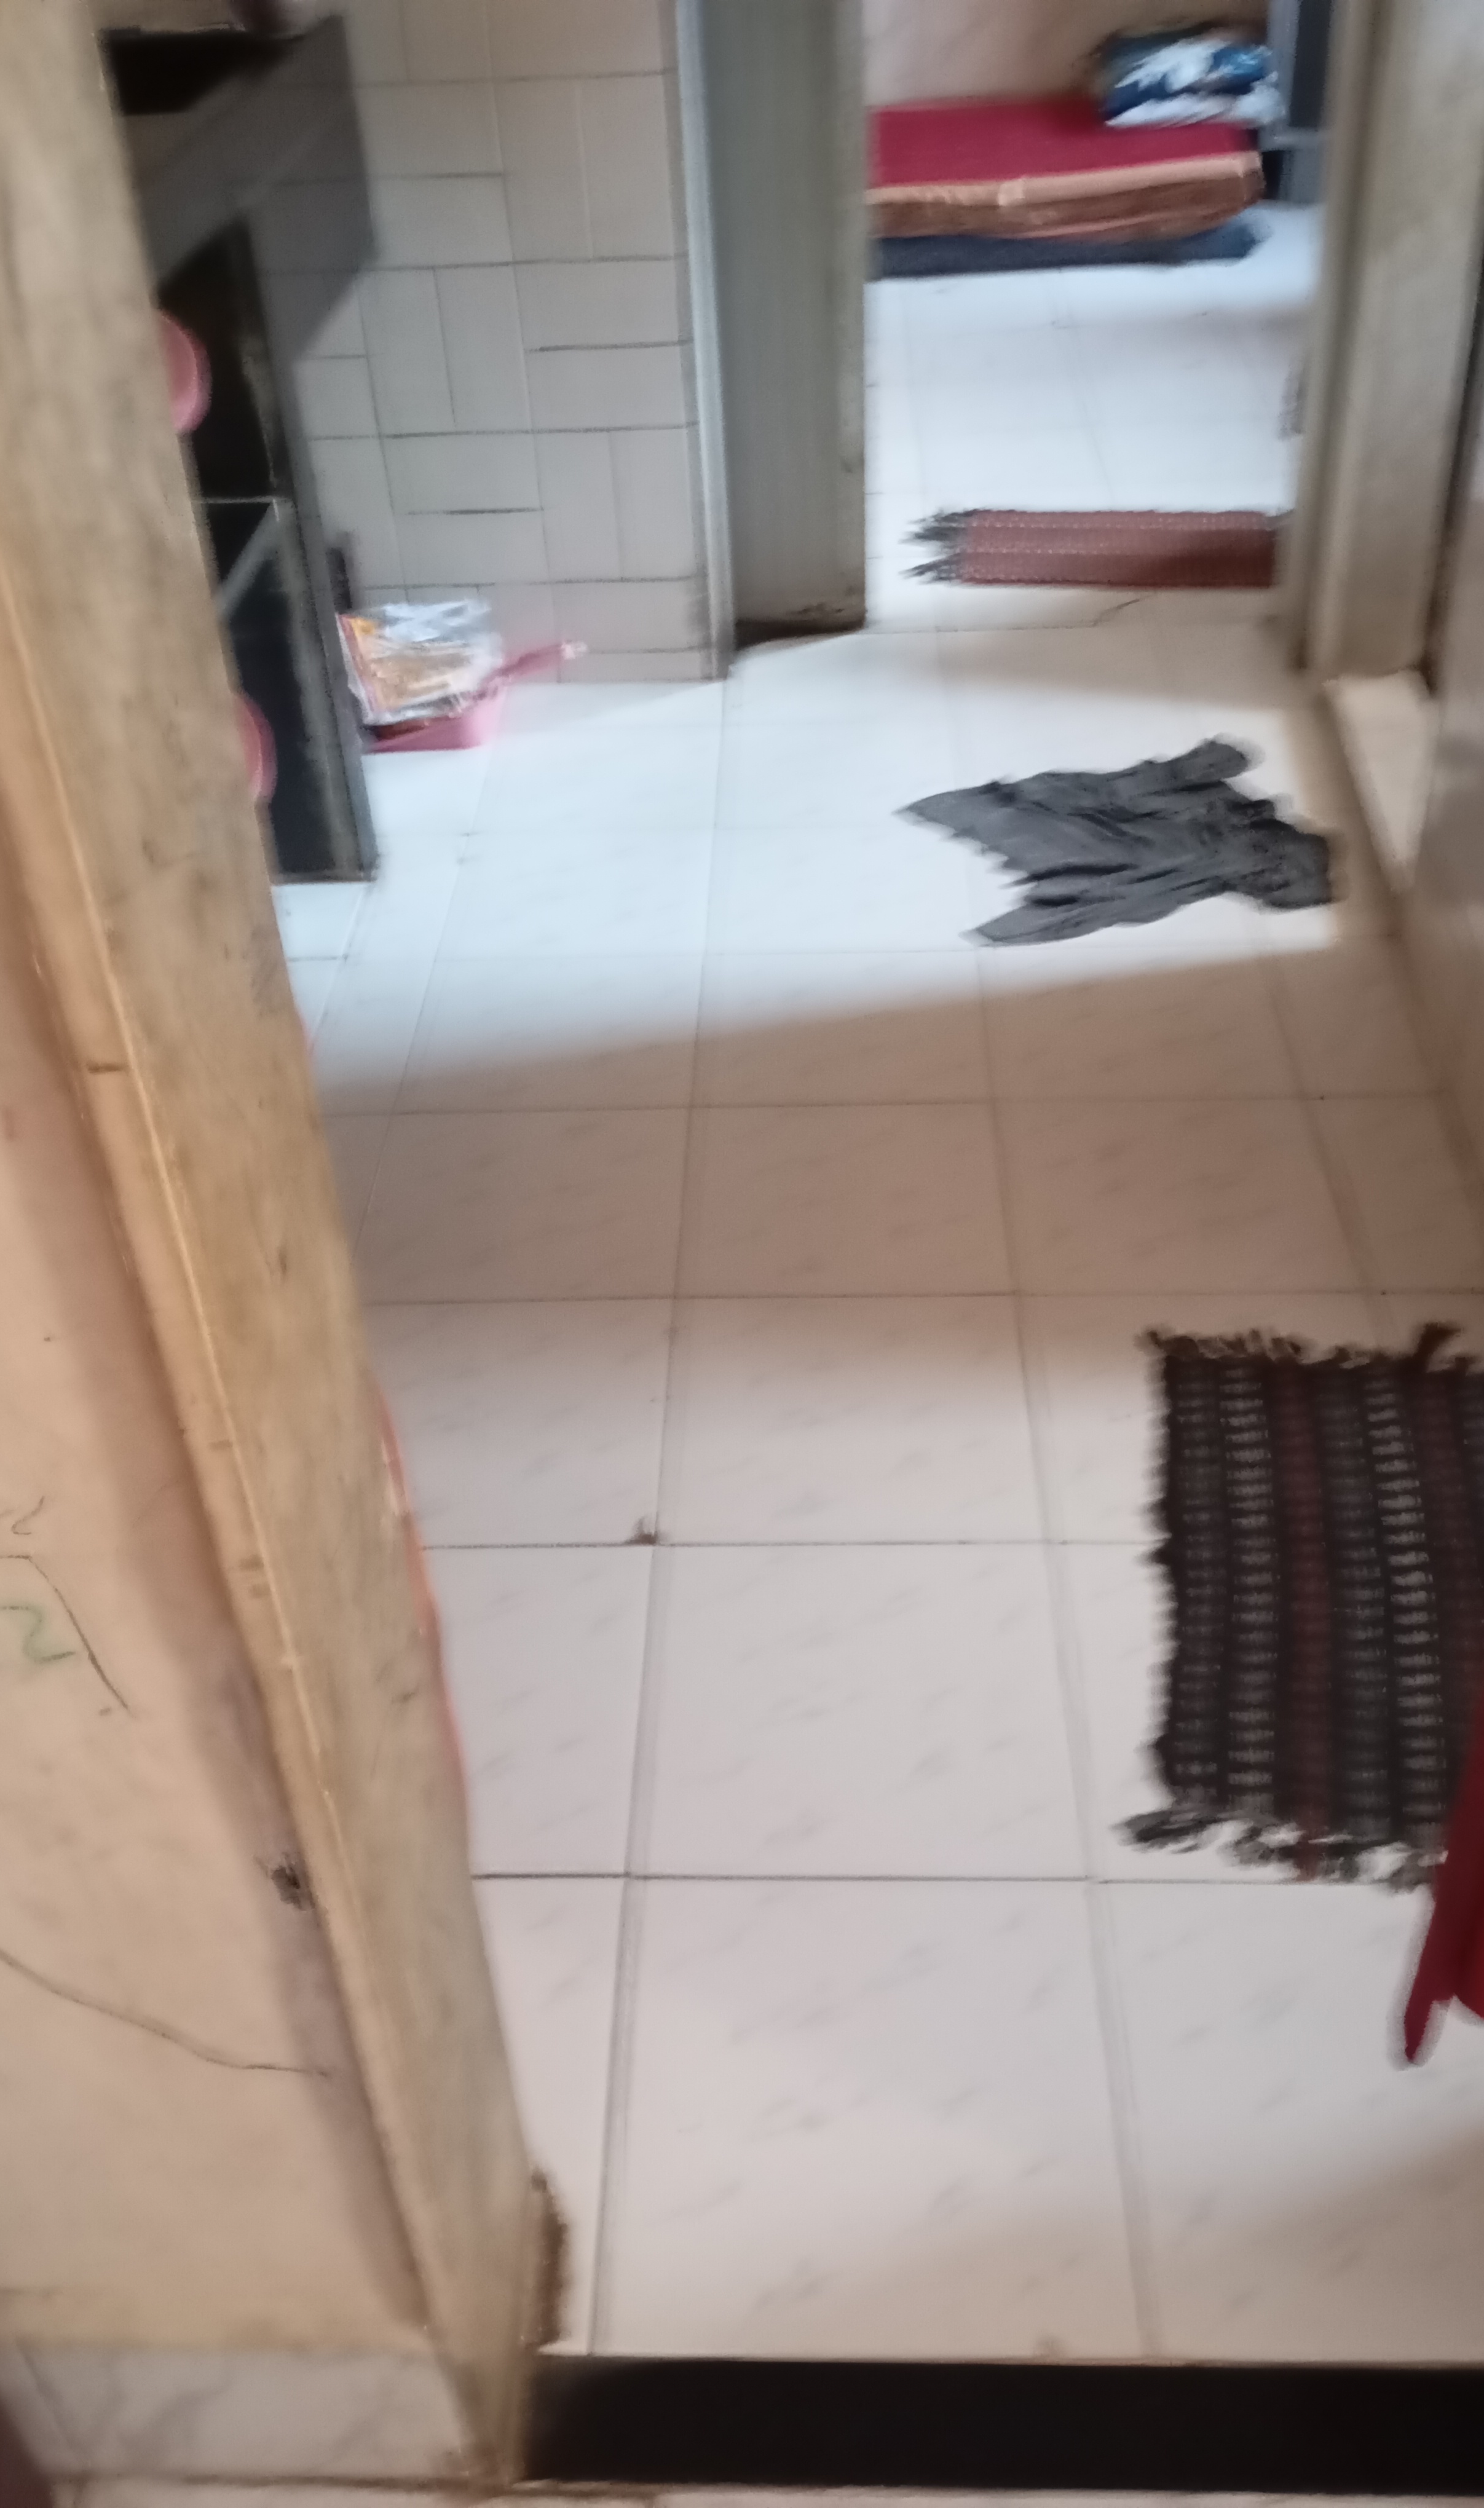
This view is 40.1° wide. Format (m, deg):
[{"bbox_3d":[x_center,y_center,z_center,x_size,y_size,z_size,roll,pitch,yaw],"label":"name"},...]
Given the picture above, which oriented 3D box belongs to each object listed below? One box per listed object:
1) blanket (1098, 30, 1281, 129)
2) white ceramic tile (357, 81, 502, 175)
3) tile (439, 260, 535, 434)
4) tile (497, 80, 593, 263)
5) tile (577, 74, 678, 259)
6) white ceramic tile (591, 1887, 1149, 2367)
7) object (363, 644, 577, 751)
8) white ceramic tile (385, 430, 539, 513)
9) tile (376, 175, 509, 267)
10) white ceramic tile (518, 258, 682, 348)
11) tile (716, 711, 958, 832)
[{"bbox_3d":[1.038,-2.743,4.732,0.400,0.150,0.300,-1,39,3],"label":"blanket"},{"bbox_3d":[-0.390,-1.353,2.448,0.202,0.101,0.010,0,39,4],"label":"white ceramic tile"},{"bbox_3d":[-0.328,-1.159,2.605,0.099,0.200,0.010,-1,39,3],"label":"tile"},{"bbox_3d":[-0.240,-1.316,2.470,0.100,0.200,0.010,-1,39,2],"label":"tile"},{"bbox_3d":[-0.134,-1.318,2.468,0.099,0.200,0.010,-1,39,3],"label":"tile"},{"bbox_3d":[0.073,0.515,1.239,0.298,0.010,0.297,-1,39,3],"label":"white ceramic tile"},{"bbox_3d":[-0.361,-0.780,2.770,0.300,0.095,0.205,-1,39,2],"label":"object"},{"bbox_3d":[-0.370,-1.038,2.698,0.200,0.100,0.010,-1,39,2],"label":"white ceramic tile"},{"bbox_3d":[-0.386,-1.275,2.512,0.202,0.101,0.010,0,39,4],"label":"tile"},{"bbox_3d":[-0.177,-1.199,2.563,0.200,0.100,0.010,-1,39,2],"label":"white ceramic tile"},{"bbox_3d":[0.123,-0.617,2.622,0.304,0.010,0.299,-1,39,3],"label":"tile"}]

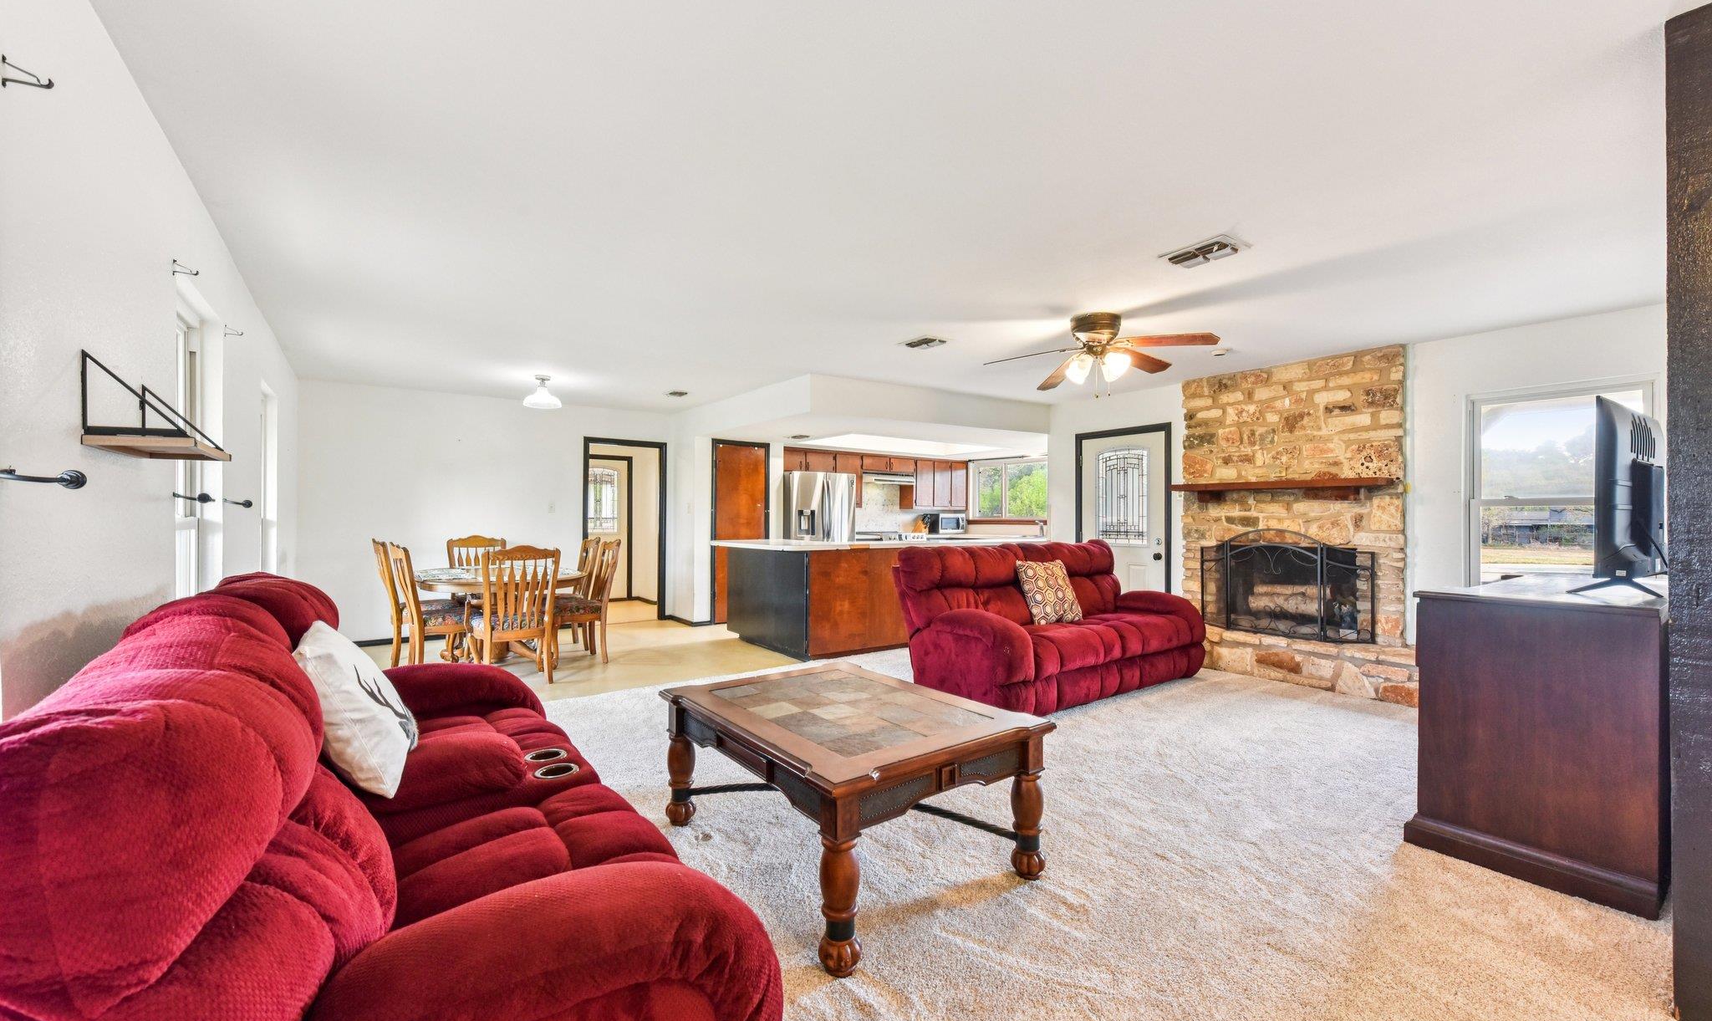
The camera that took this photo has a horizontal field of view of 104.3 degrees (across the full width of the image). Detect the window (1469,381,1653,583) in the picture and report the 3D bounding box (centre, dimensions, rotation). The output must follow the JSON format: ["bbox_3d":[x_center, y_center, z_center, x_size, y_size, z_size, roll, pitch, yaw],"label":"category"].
[{"bbox_3d":[4.400,-0.060,4.200,0.100,1.380,0.820,0,0,-35],"label":"window"}]

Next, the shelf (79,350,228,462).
[{"bbox_3d":[-1.825,-0.258,1.765,0.185,0.214,0.535,0,0,-36],"label":"shelf"}]

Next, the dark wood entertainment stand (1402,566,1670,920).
[{"bbox_3d":[2.795,0.790,2.665,1.300,0.945,0.600,0,0,-36],"label":"dark wood entertainment stand"}]

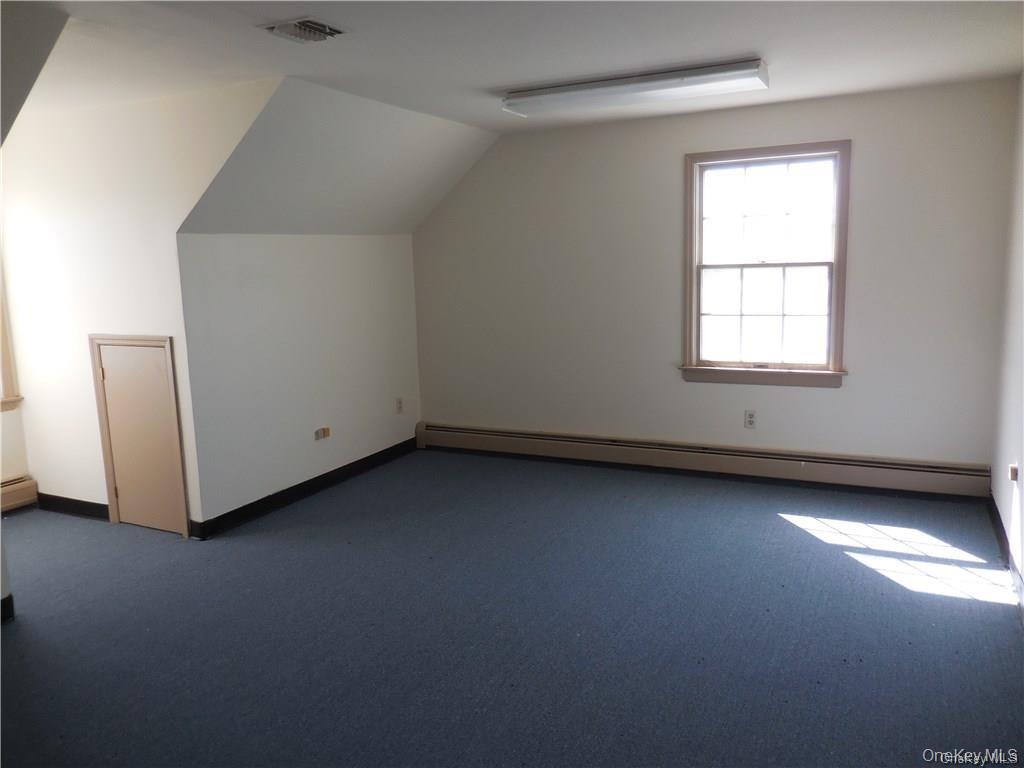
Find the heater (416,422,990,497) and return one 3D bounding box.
[{"bbox_3d":[1.006,0.474,5.002,3.794,0.205,0.065,2,11,24],"label":"heater"}]

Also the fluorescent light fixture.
[{"bbox_3d":[0.590,-1.467,3.709,1.282,0.075,0.317,3,11,27],"label":"fluorescent light fixture"}]

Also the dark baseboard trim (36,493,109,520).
[{"bbox_3d":[-2.664,0.740,4.476,0.678,0.100,0.020,3,11,27],"label":"dark baseboard trim"}]

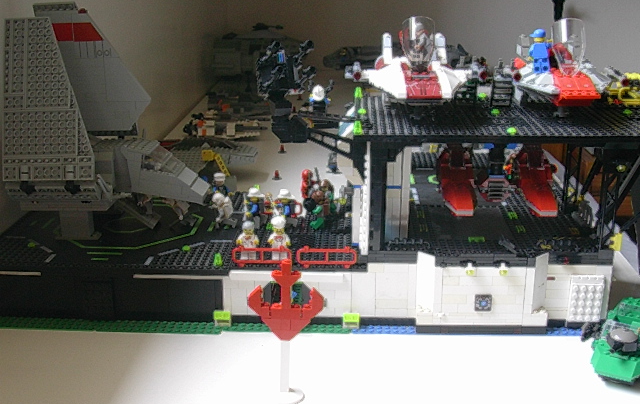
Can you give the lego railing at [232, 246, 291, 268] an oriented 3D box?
[{"bbox_3d":[-0.058,0.054,0.825,0.060,0.021,0.007,1,17,2],"label":"lego railing"}]

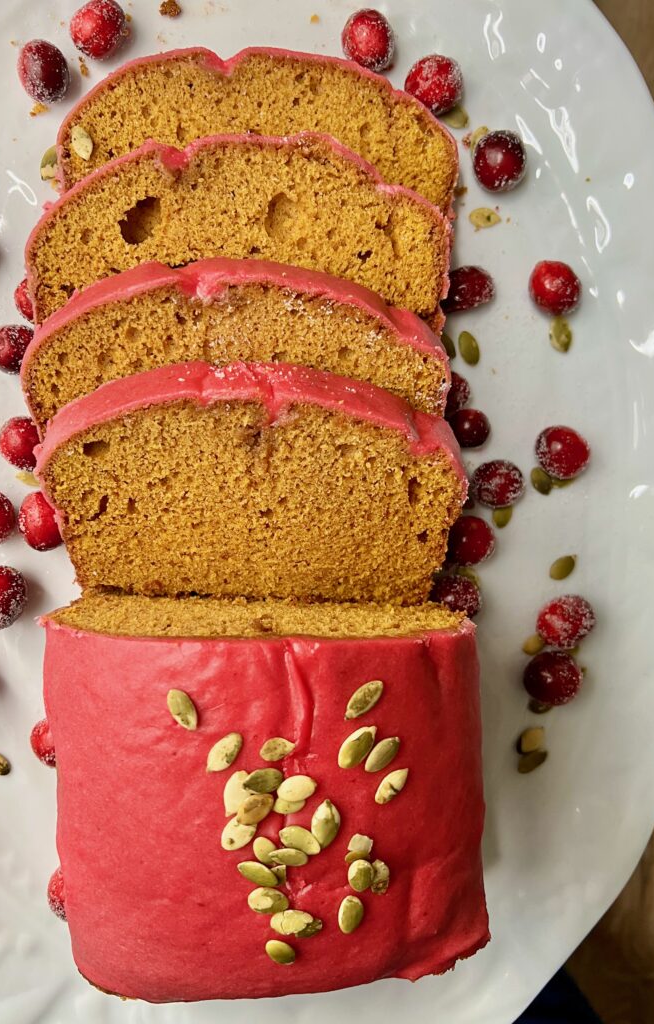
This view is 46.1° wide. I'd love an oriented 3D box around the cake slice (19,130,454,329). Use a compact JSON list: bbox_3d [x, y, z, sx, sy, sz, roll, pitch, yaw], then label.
[{"bbox_3d":[-0.025,-0.075,0.226,0.117,0.019,0.068,0,124,0],"label":"cake slice"}]

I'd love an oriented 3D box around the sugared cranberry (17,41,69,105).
[{"bbox_3d":[-0.090,-0.141,0.245,0.015,0.015,0.020,-14,94,1],"label":"sugared cranberry"}]

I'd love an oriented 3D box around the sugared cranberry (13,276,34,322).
[{"bbox_3d":[-0.095,-0.070,0.253,0.015,0.015,0.017,-18,94,1],"label":"sugared cranberry"}]

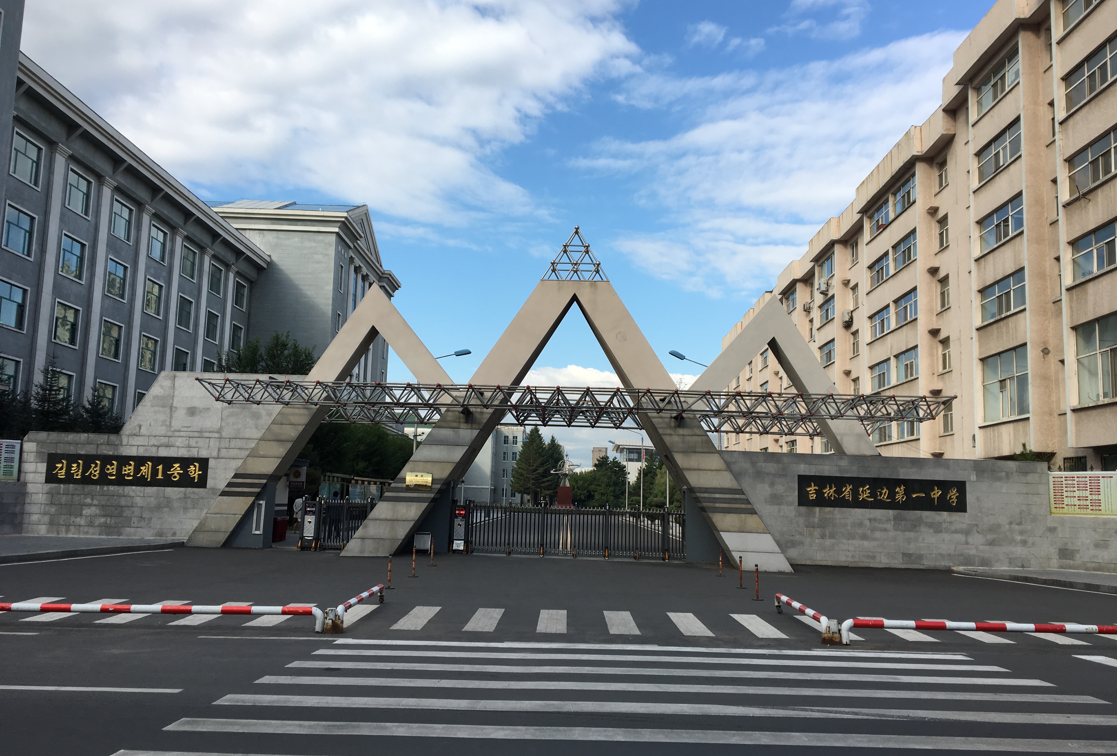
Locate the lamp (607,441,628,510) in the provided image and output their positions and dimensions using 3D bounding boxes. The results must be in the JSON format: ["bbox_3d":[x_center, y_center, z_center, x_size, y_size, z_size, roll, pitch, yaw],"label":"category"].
[{"bbox_3d":[5.847,9.991,92.498,2.120,7.650,0.400,2,-8,0],"label":"lamp"}]

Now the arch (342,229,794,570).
[{"bbox_3d":[0.377,0.437,26.431,12.240,9.410,1.050,2,-8,0],"label":"arch"}]

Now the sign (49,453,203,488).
[{"bbox_3d":[-13.271,2.859,28.783,4.990,0.920,0.100,2,-8,0],"label":"sign"}]

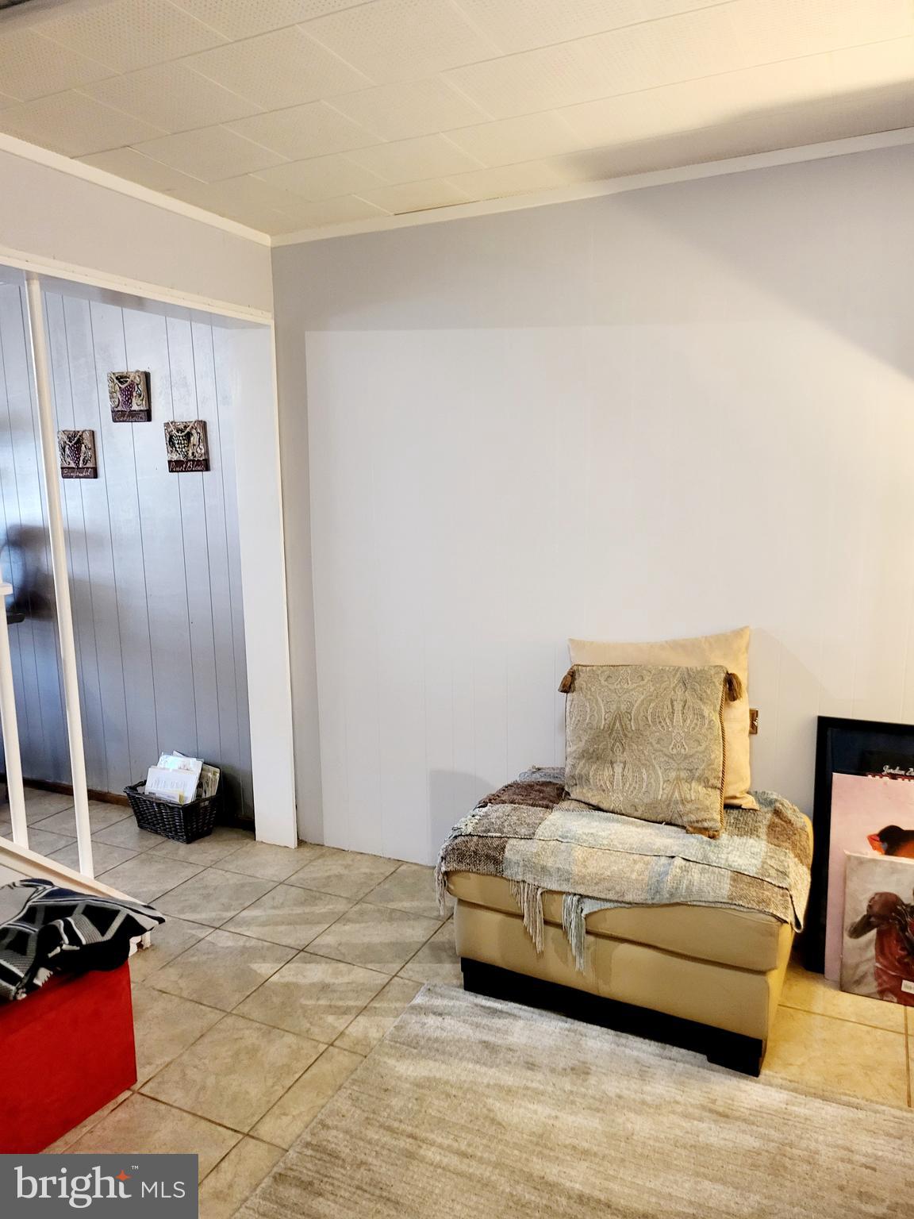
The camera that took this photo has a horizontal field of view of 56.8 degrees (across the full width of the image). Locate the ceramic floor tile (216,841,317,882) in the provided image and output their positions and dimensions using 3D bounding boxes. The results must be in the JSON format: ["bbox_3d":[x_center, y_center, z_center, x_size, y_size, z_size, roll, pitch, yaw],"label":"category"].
[{"bbox_3d":[-0.728,0.978,3.312,0.333,0.010,0.325,3,10,25],"label":"ceramic floor tile"}]

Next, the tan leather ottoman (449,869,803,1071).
[{"bbox_3d":[0.512,0.853,2.466,0.920,0.455,0.610,4,10,26],"label":"tan leather ottoman"}]

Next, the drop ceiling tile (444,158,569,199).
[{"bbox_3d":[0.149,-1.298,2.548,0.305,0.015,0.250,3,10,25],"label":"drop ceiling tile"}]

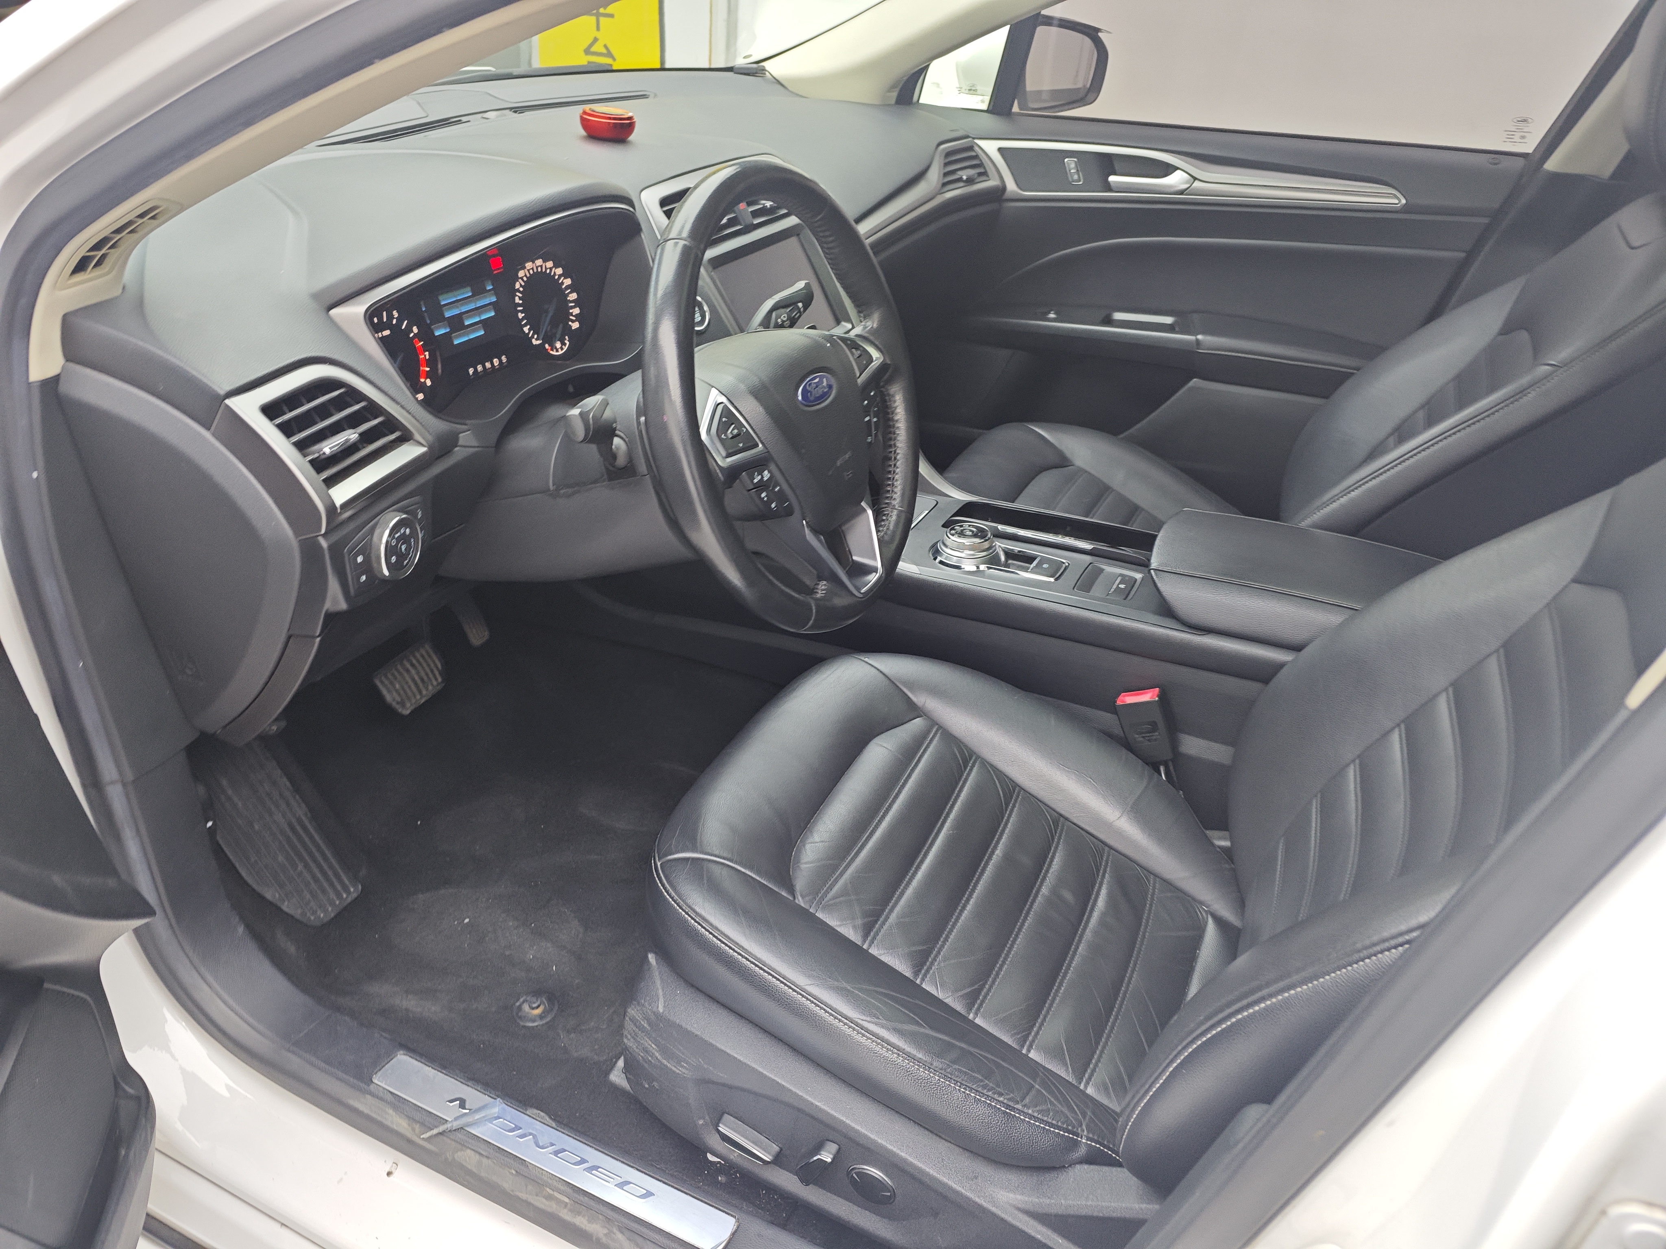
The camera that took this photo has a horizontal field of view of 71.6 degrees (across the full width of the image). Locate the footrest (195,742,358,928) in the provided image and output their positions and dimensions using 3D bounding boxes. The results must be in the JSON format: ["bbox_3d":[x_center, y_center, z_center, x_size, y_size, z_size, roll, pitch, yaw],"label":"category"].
[{"bbox_3d":[-0.627,0.223,1.278,0.042,0.235,0.098,-19,17,36],"label":"footrest"}]

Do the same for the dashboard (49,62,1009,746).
[{"bbox_3d":[-0.248,-0.392,1.414,0.580,0.440,1.430,14,33,22],"label":"dashboard"}]

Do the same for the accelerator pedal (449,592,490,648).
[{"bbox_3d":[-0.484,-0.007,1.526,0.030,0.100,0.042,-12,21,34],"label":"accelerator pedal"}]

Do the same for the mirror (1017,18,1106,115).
[{"bbox_3d":[0.374,-0.954,1.977,0.200,0.150,0.115,-26,39,-37],"label":"mirror"}]

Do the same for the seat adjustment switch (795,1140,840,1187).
[{"bbox_3d":[-0.013,0.423,0.906,0.021,0.038,0.021,14,33,22],"label":"seat adjustment switch"}]

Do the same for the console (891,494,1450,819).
[{"bbox_3d":[0.355,0.019,1.313,0.670,0.300,0.250,14,33,22],"label":"console"}]

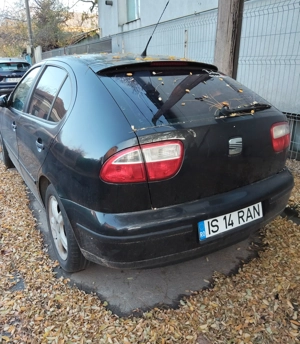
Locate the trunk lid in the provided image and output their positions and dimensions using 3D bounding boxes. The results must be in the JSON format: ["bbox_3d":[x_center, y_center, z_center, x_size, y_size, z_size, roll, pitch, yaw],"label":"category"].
[{"bbox_3d":[0.283,-0.338,1.819,1.120,0.700,0.695,-12,23,-30],"label":"trunk lid"}]

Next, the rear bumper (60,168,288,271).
[{"bbox_3d":[0.371,0.195,1.869,1.690,0.390,0.505,-12,23,-30],"label":"rear bumper"}]

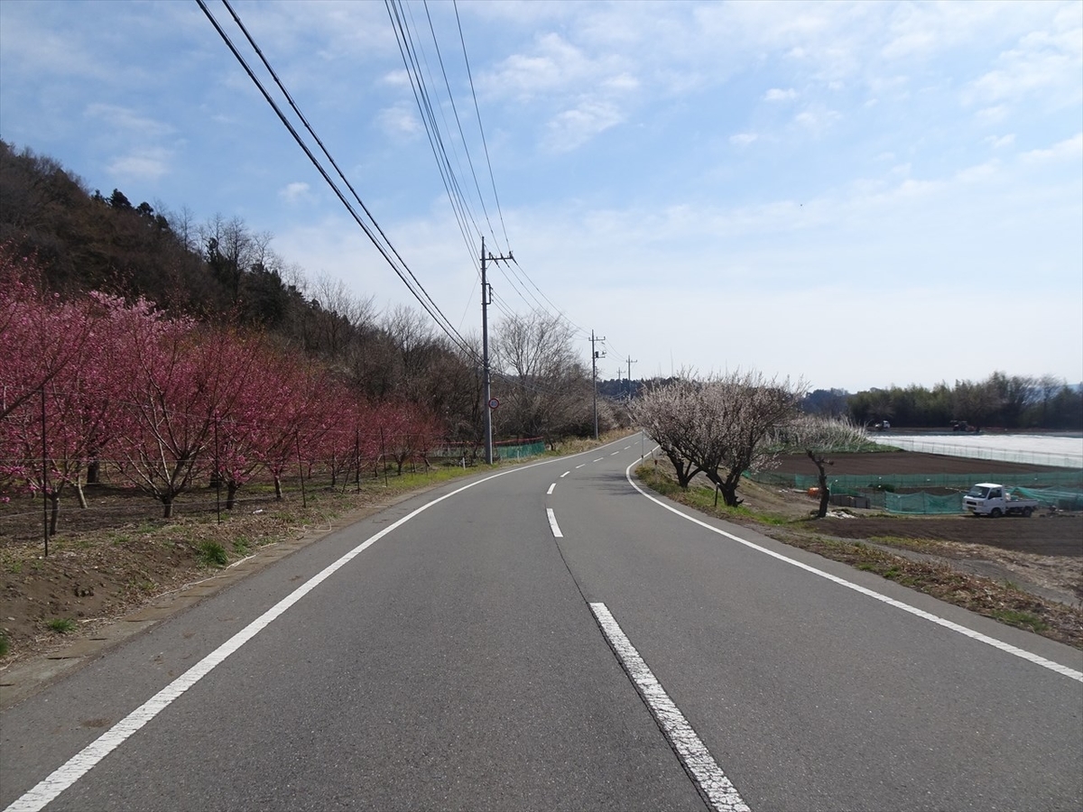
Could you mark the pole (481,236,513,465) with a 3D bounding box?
[{"bbox_3d":[-2.415,-3.127,42.300,1.830,12.800,0.450,-2,0,8],"label":"pole"}]

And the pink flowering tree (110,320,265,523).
[{"bbox_3d":[-5.927,0.173,12.500,2.450,3.300,2.400,-1,-1,-26],"label":"pink flowering tree"}]

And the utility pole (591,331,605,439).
[{"bbox_3d":[6.474,-2.415,85.500,1.750,12.400,0.500,-2,0,13],"label":"utility pole"}]

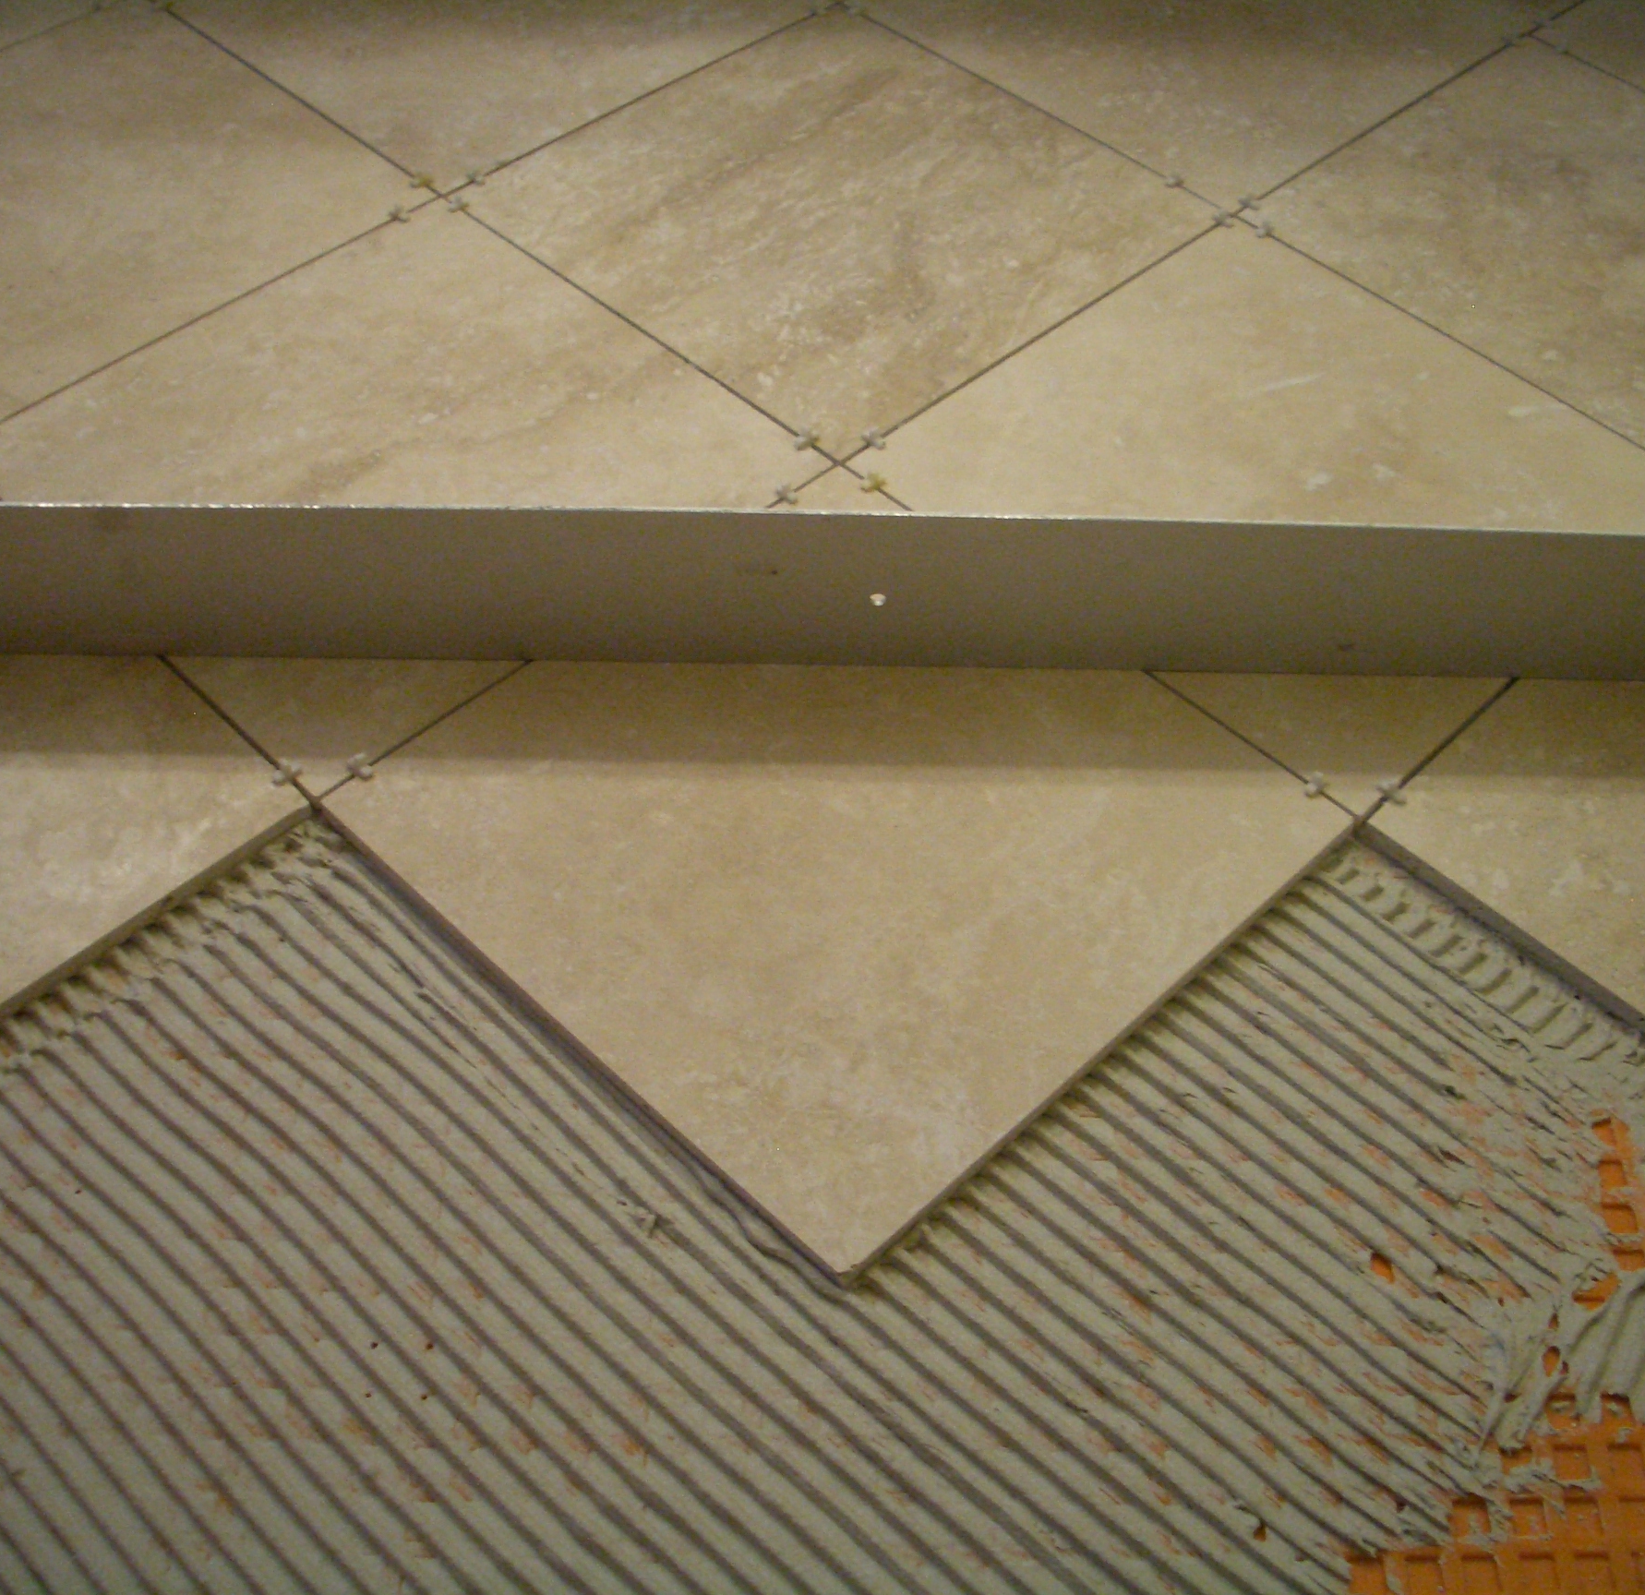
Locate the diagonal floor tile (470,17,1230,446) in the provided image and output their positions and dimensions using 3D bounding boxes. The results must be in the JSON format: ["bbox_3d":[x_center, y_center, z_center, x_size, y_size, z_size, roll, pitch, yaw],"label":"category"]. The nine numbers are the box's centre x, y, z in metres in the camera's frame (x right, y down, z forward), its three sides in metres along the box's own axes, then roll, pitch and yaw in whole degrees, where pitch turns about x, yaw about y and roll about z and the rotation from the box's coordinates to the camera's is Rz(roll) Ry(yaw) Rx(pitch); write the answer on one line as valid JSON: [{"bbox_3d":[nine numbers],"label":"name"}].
[{"bbox_3d":[0.009,-0.325,1.191,0.305,0.009,0.305,-37,60,-28],"label":"diagonal floor tile"}]

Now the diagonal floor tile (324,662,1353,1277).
[{"bbox_3d":[0.008,0.009,0.909,0.305,0.009,0.305,-37,60,-28],"label":"diagonal floor tile"}]

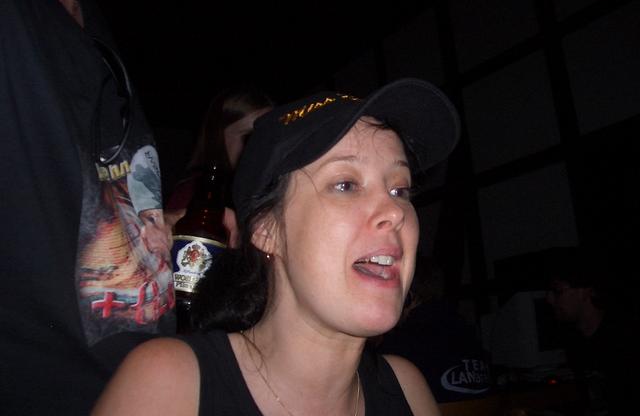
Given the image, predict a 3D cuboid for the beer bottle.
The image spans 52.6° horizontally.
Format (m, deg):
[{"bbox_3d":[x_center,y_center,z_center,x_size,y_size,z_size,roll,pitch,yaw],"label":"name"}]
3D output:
[{"bbox_3d":[-0.145,0.047,0.760,0.065,0.220,0.065,11,-10,3],"label":"beer bottle"}]

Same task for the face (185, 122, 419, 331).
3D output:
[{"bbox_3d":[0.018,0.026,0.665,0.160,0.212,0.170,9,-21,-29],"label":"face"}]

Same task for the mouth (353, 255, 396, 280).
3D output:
[{"bbox_3d":[0.051,0.056,0.603,0.047,0.028,0.026,9,-21,-29],"label":"mouth"}]

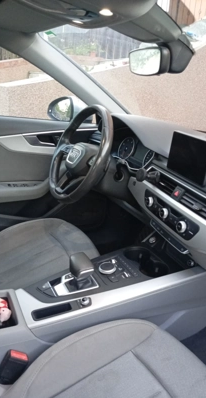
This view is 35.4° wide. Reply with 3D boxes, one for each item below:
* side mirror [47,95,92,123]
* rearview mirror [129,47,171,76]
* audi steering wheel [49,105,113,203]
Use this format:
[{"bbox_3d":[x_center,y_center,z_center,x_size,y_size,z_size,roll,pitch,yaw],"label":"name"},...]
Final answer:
[{"bbox_3d":[-0.166,-0.448,1.623,0.135,0.133,0.220,-15,26,-37],"label":"side mirror"},{"bbox_3d":[0.104,-0.325,0.765,0.038,0.064,0.228,-6,22,-10],"label":"rearview mirror"},{"bbox_3d":[-0.079,-0.160,1.165,0.085,0.370,0.370,19,10,-32],"label":"audi steering wheel"}]

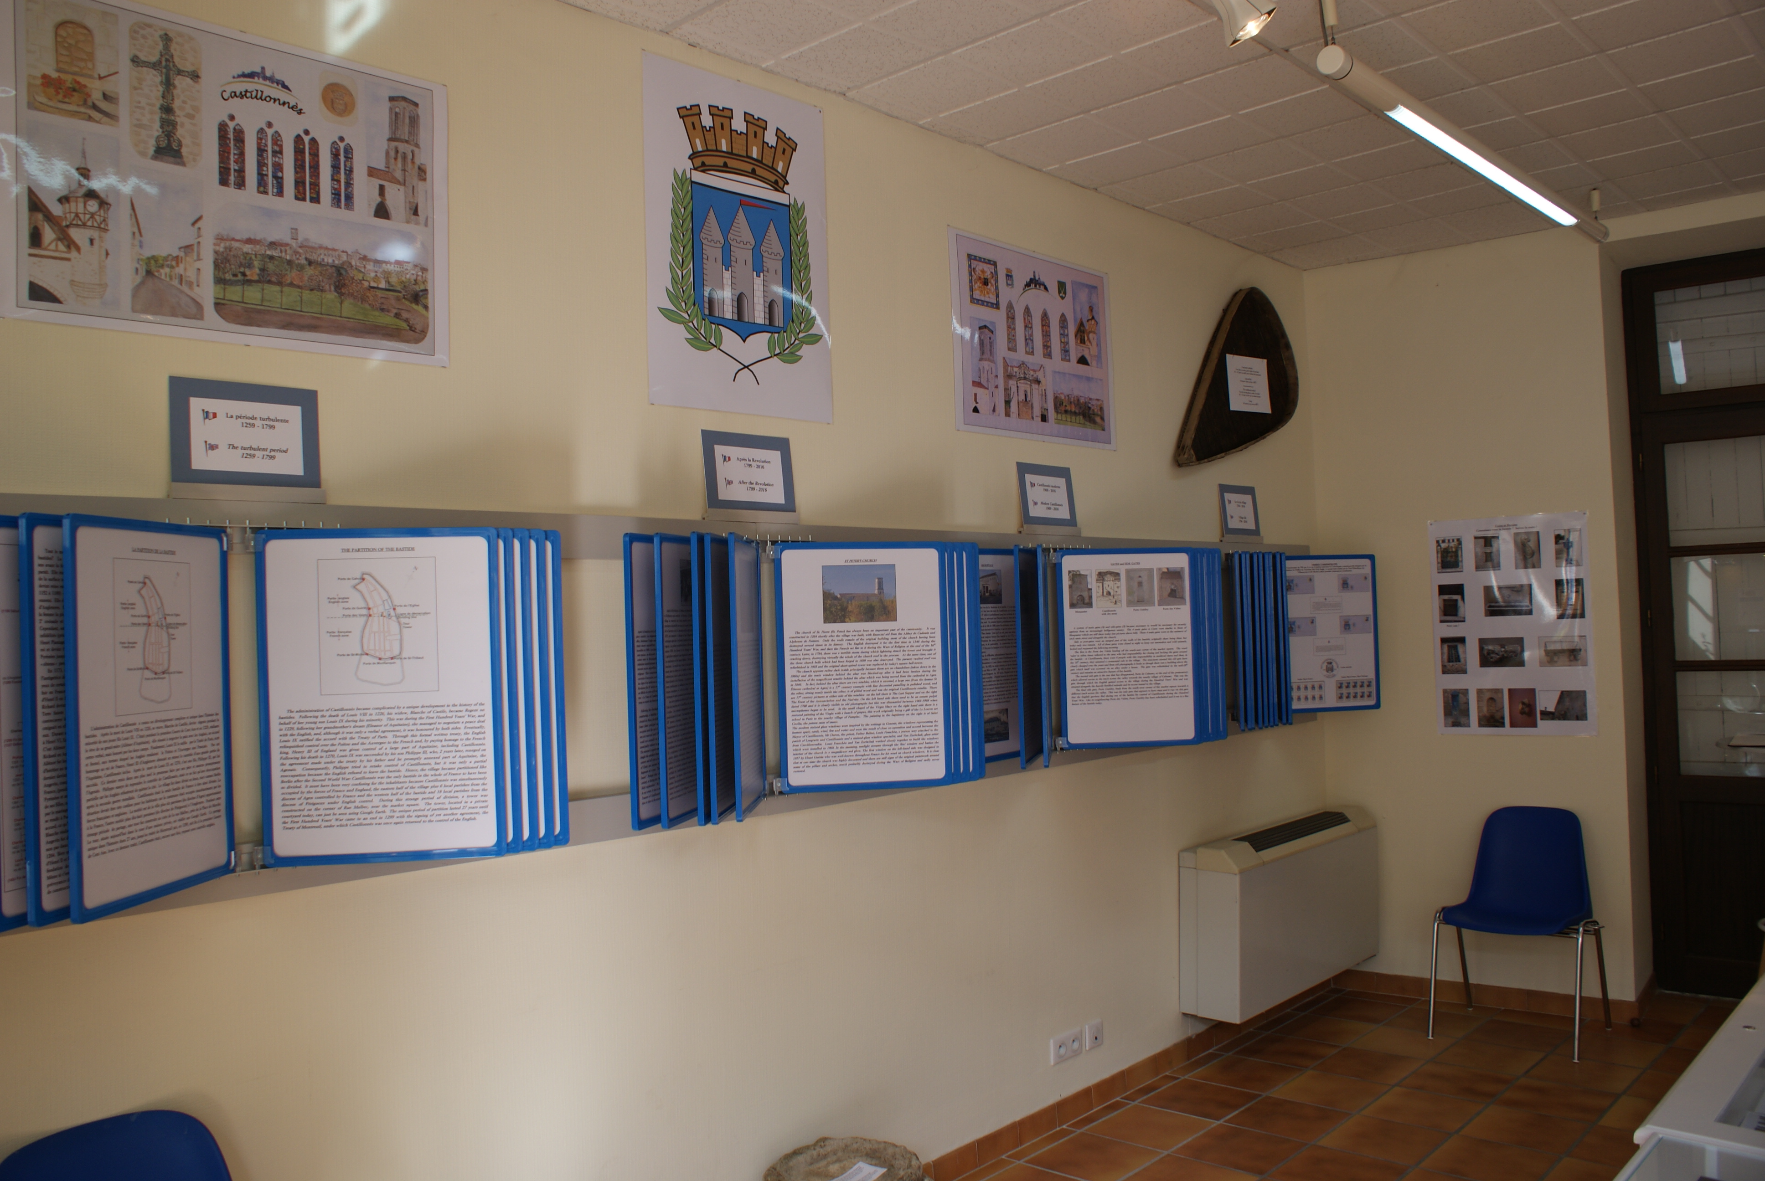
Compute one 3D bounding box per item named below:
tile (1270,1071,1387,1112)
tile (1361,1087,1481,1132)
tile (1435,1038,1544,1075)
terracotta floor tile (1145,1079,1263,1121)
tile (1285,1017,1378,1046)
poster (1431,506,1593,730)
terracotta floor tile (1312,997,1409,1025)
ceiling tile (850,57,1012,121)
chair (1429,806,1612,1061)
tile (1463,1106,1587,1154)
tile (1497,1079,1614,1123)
[{"bbox_3d":[1.496,1.668,4.411,0.300,0.010,0.300,-3,-2,43],"label":"tile"},{"bbox_3d":[1.718,1.651,4.200,0.300,0.010,0.300,-3,-2,43],"label":"tile"},{"bbox_3d":[2.099,1.617,4.569,0.295,0.010,0.295,-4,-2,43],"label":"tile"},{"bbox_3d":[1.044,1.663,4.322,0.295,0.010,0.295,-4,-2,43],"label":"terracotta floor tile"},{"bbox_3d":[1.682,1.677,5.063,0.300,0.010,0.300,-3,-2,43],"label":"tile"},{"bbox_3d":[2.462,0.141,5.191,0.585,0.850,0.005,-3,-2,37],"label":"poster"},{"bbox_3d":[1.884,1.675,5.288,0.300,0.010,0.300,-3,-2,43],"label":"terracotta floor tile"},{"bbox_3d":[0.142,-1.352,3.571,0.345,0.016,0.295,-4,-2,43],"label":"ceiling tile"},{"bbox_3d":[2.352,1.243,4.896,0.515,0.800,0.490,-3,-2,40],"label":"chair"},{"bbox_3d":[1.902,1.602,3.920,0.295,0.010,0.295,-4,-2,43],"label":"tile"},{"bbox_3d":[2.162,1.633,4.254,0.300,0.010,0.300,-3,-2,43],"label":"tile"}]

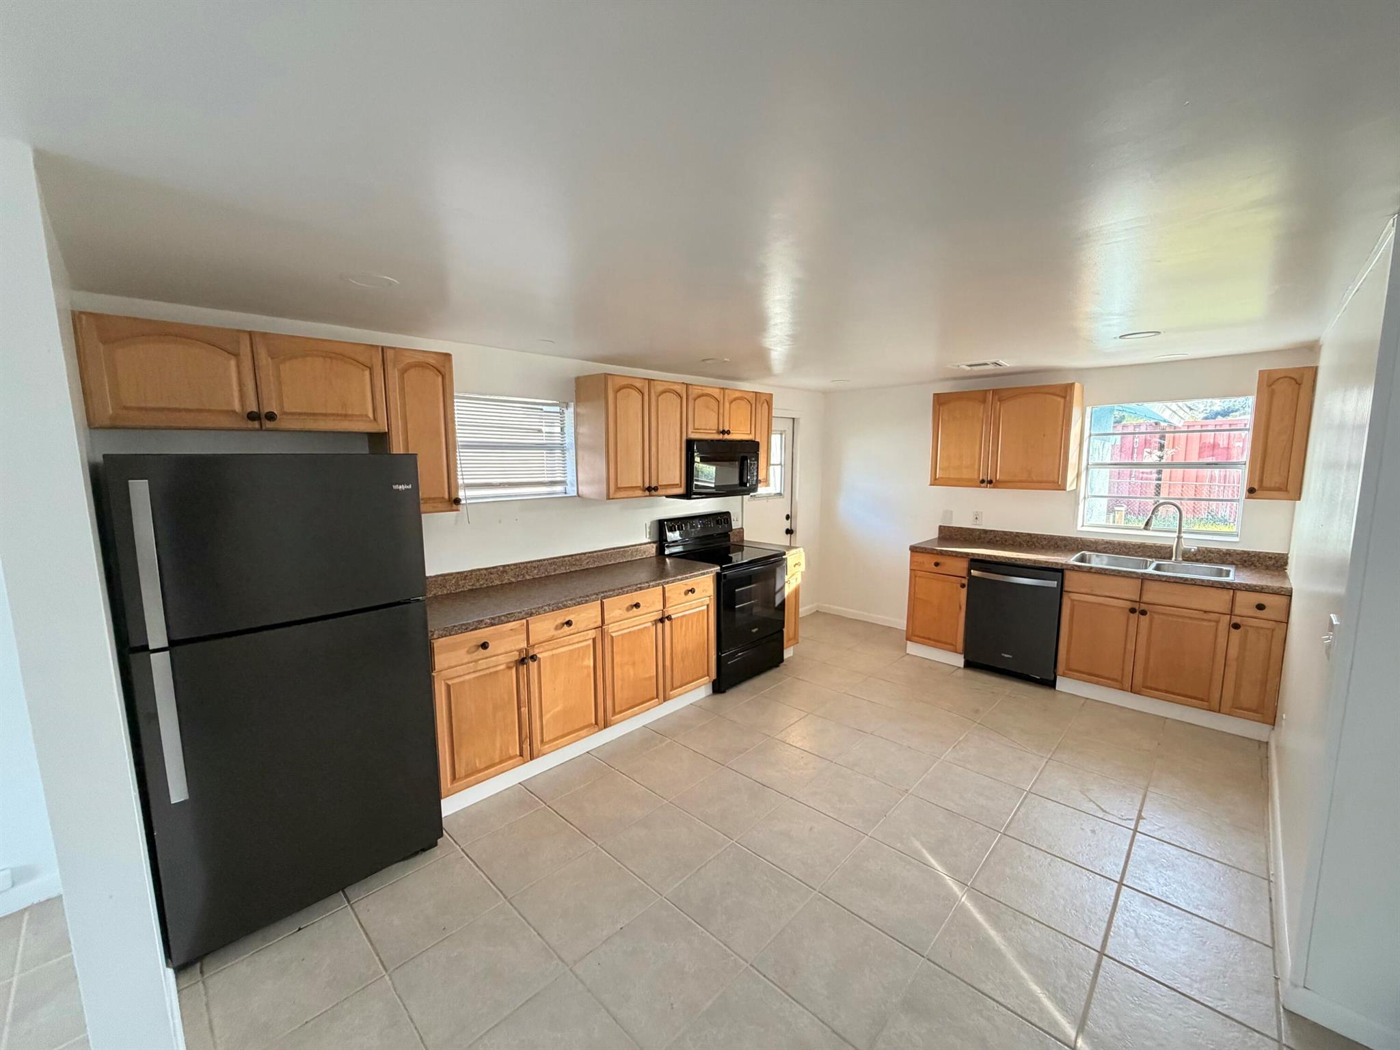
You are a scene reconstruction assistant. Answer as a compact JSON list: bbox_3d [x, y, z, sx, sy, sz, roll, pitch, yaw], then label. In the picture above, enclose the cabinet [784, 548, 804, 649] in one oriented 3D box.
[{"bbox_3d":[0.528,0.599,4.705,0.640,0.840,0.220,6,10,43],"label":"cabinet"}]

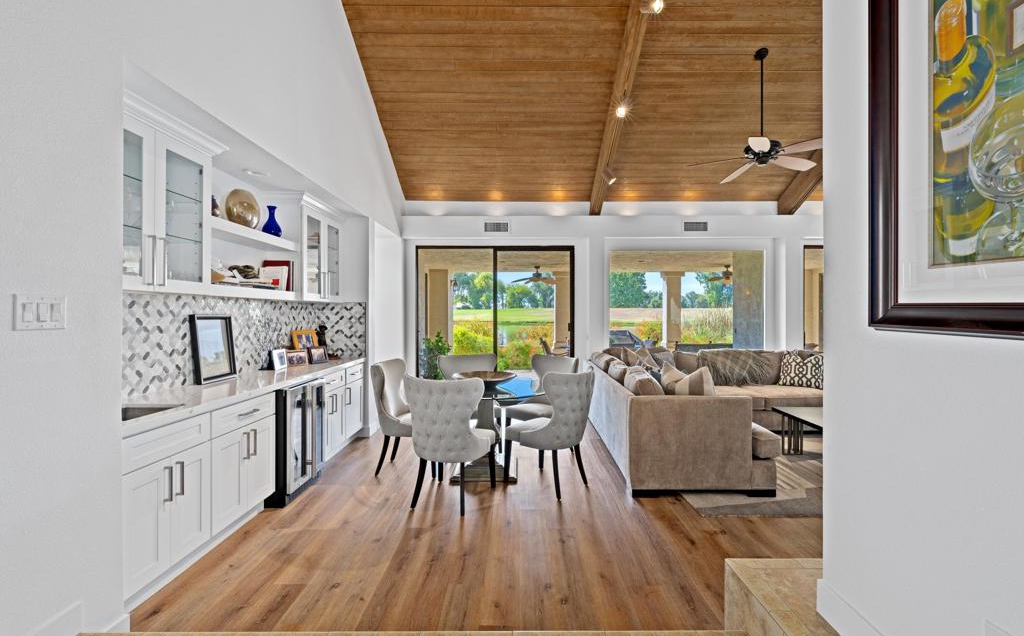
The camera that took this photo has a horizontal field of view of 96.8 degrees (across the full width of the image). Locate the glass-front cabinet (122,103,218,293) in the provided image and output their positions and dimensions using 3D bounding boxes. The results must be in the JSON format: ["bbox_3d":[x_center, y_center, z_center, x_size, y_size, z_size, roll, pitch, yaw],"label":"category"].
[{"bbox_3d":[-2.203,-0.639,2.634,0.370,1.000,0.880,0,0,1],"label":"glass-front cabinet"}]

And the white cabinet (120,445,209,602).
[{"bbox_3d":[-2.049,0.929,2.354,0.590,0.826,0.610,0,0,1],"label":"white cabinet"}]

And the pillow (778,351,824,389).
[{"bbox_3d":[3.704,0.671,5.834,0.550,0.470,0.180,-2,-15,7],"label":"pillow"}]

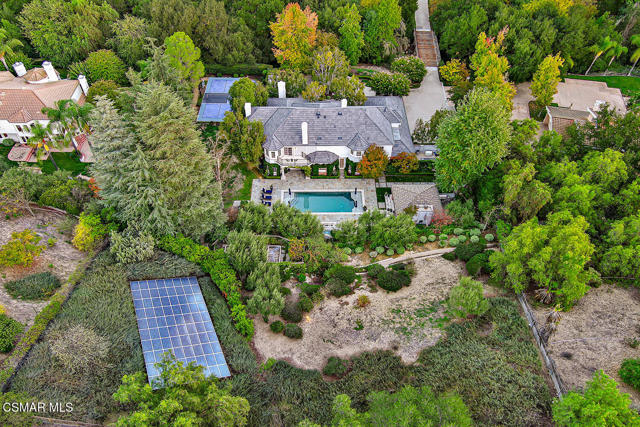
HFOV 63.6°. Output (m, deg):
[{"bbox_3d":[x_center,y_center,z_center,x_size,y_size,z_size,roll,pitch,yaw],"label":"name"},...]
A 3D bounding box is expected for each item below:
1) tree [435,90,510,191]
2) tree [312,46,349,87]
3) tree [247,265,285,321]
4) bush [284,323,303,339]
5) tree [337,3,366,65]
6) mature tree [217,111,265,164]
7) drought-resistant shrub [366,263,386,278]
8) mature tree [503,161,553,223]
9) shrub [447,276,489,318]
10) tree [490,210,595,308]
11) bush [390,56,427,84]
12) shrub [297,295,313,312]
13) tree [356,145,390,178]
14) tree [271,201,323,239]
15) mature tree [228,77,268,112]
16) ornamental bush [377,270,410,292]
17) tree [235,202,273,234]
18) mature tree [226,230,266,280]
[{"bbox_3d":[24.038,-10.456,82.385,11.300,19.000,10.800,0,46,0],"label":"tree"},{"bbox_3d":[2.228,-29.128,105.648,7.530,9.720,7.530,1,47,0],"label":"tree"},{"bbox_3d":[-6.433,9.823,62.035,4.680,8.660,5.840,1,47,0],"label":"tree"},{"bbox_3d":[-3.214,14.267,62.674,2.130,1.450,2.020,1,47,0],"label":"bush"},{"bbox_3d":[6.749,-37.200,108.945,5.270,13.860,5.270,1,47,0],"label":"tree"},{"bbox_3d":[-13.337,-12.489,89.397,7.770,10.860,7.150,1,47,0],"label":"mature tree"},{"bbox_3d":[8.084,8.296,75.120,2.600,1.800,2.500,0,46,0],"label":"drought-resistant shrub"},{"bbox_3d":[32.193,-2.560,81.016,7.200,12.000,7.200,0,46,0],"label":"mature tree"},{"bbox_3d":[19.479,11.328,68.439,5.400,5.800,5.400,0,46,0],"label":"shrub"},{"bbox_3d":[28.200,6.000,66.000,12.600,10.500,12.200,0,46,0],"label":"tree"},{"bbox_3d":[18.726,-30.278,109.173,7.400,5.000,6.800,0,46,0],"label":"bush"},{"bbox_3d":[-1.895,11.798,67.307,2.140,1.720,2.140,1,47,0],"label":"shrub"},{"bbox_3d":[8.300,-8.100,81.700,5.100,5.700,5.100,0,46,0],"label":"tree"},{"bbox_3d":[-3.670,1.385,80.961,7.800,5.600,6.200,0,46,0],"label":"tree"},{"bbox_3d":[-13.664,-21.695,99.356,7.600,9.200,7.300,0,46,0],"label":"mature tree"},{"bbox_3d":[9.800,9.100,69.000,4.400,2.100,3.500,0,46,0],"label":"ornamental bush"},{"bbox_3d":[-10.385,1.370,80.975,5.800,5.600,5.500,0,46,0],"label":"tree"},{"bbox_3d":[-9.500,5.600,68.200,5.400,7.300,5.400,0,46,0],"label":"mature tree"}]

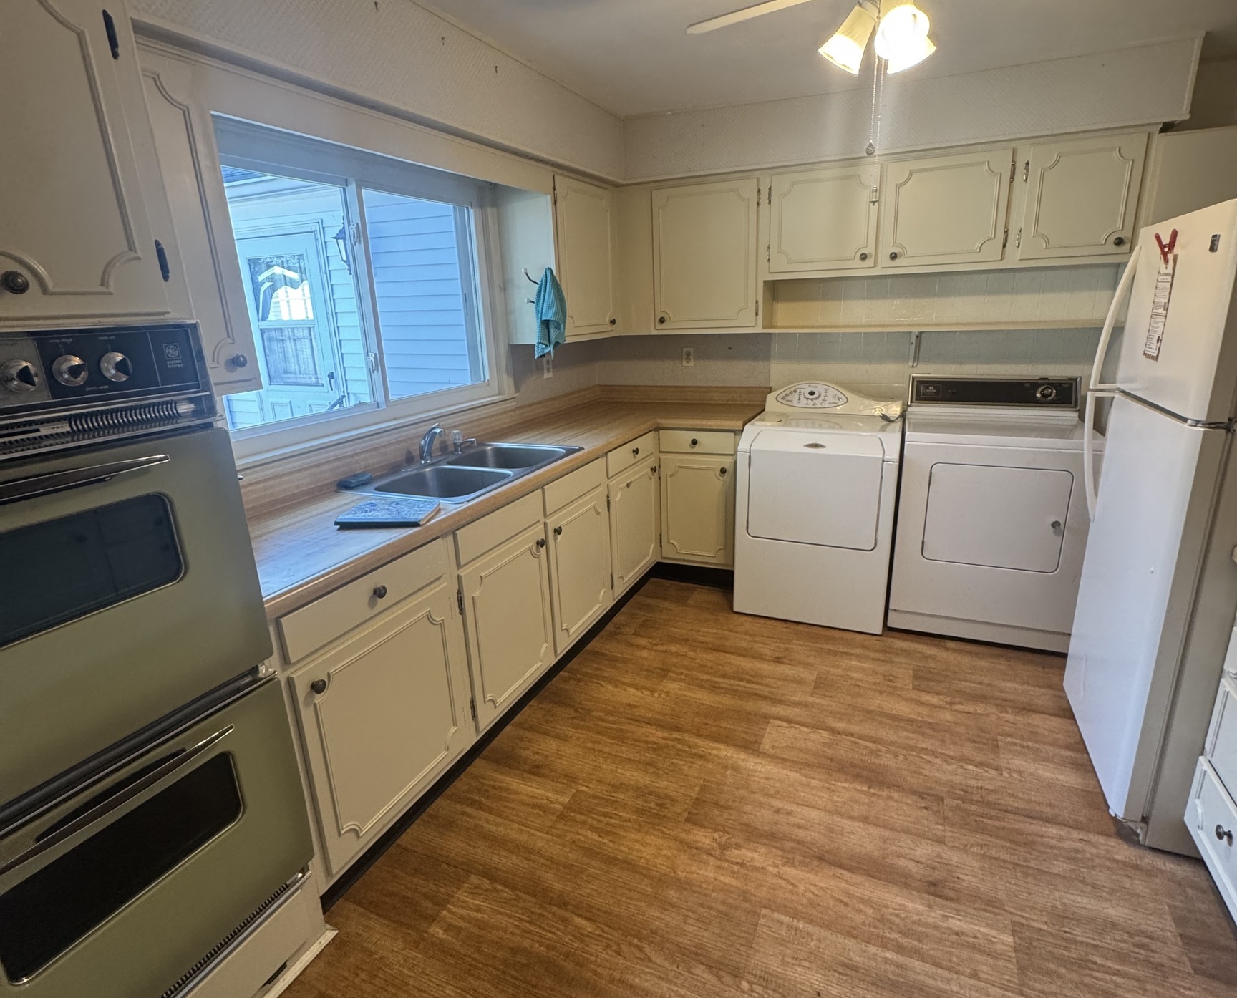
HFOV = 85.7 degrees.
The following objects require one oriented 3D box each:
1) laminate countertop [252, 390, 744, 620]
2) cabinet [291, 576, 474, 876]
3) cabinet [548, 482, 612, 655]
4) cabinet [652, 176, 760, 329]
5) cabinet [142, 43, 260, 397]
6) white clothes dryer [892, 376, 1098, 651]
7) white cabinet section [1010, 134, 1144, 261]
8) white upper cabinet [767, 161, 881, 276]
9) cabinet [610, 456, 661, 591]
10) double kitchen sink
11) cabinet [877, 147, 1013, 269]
[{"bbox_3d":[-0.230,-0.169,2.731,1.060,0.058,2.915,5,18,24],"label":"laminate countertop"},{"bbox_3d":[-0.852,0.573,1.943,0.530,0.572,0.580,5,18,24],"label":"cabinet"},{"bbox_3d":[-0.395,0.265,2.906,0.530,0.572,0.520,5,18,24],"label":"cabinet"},{"bbox_3d":[0.503,-1.262,3.530,0.555,0.705,0.320,5,18,24],"label":"cabinet"},{"bbox_3d":[-1.122,-0.604,1.533,0.325,0.727,0.290,5,18,24],"label":"cabinet"},{"bbox_3d":[1.706,0.010,3.111,0.722,1.090,0.685,5,18,24],"label":"white clothes dryer"},{"bbox_3d":[1.947,-1.264,2.864,0.435,0.458,0.310,5,18,24],"label":"white cabinet section"},{"bbox_3d":[1.019,-1.338,3.262,0.494,0.458,0.320,5,18,24],"label":"white upper cabinet"},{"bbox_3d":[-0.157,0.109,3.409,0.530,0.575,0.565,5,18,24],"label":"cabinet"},{"bbox_3d":[-0.557,-0.034,2.555,0.530,0.185,0.837,5,18,24],"label":"double kitchen sink"},{"bbox_3d":[1.487,-1.295,3.054,0.494,0.458,0.320,5,18,24],"label":"cabinet"}]

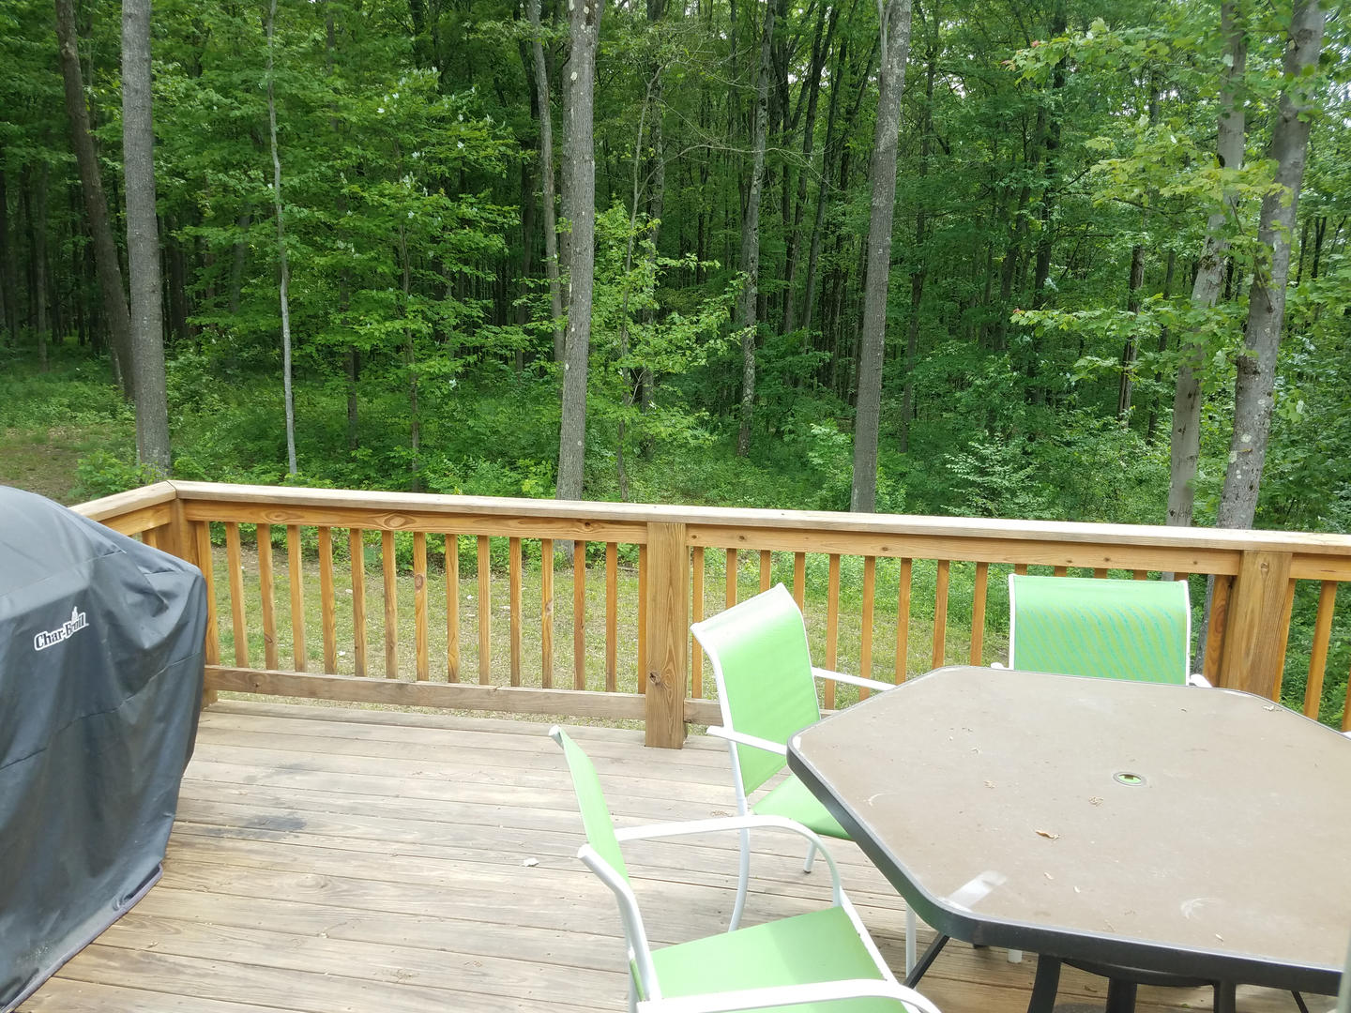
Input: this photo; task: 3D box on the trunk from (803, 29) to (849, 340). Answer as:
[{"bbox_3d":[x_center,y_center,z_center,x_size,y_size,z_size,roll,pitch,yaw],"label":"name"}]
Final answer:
[{"bbox_3d":[4.022,-8.454,27.183,0.260,8.114,0.240,7,10,6],"label":"trunk"}]

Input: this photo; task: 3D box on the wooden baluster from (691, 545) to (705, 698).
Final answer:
[{"bbox_3d":[0.089,0.437,3.829,0.038,0.630,0.038,2,10,9],"label":"wooden baluster"}]

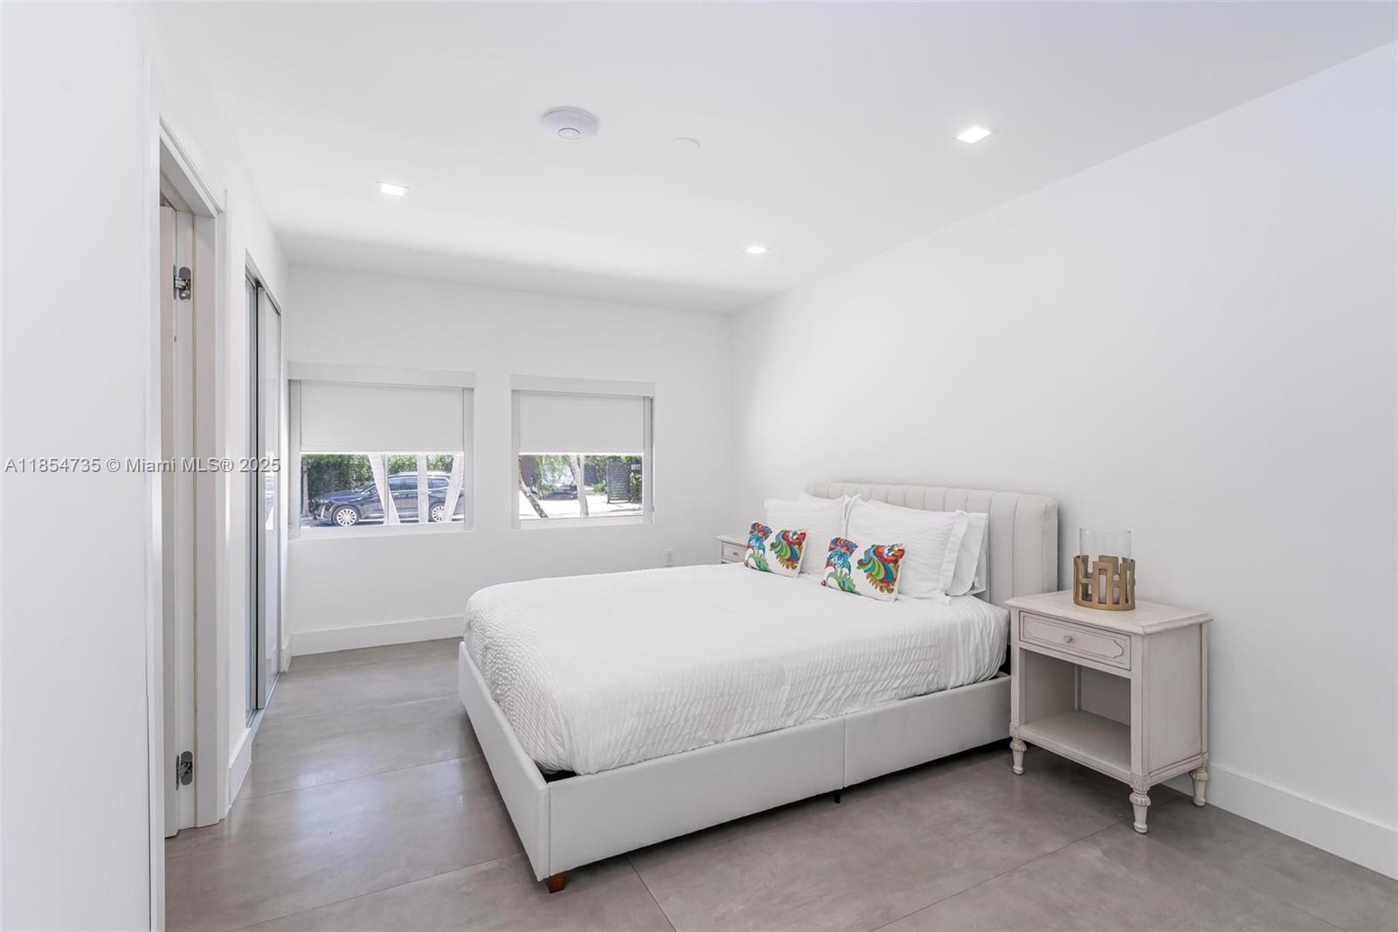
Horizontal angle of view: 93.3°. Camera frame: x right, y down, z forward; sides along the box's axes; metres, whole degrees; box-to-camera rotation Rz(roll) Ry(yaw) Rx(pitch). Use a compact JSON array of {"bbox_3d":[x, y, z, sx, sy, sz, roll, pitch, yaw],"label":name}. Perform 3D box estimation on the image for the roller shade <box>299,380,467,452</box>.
[{"bbox_3d":[-2.041,-0.313,4.315,0.973,0.448,0.040,0,1,-26],"label":"roller shade"}]

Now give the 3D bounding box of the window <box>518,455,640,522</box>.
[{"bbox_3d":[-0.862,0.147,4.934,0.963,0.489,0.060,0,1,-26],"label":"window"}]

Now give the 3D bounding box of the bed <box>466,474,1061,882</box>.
[{"bbox_3d":[0.164,0.646,3.045,2.223,1.066,1.664,0,1,-28],"label":"bed"}]

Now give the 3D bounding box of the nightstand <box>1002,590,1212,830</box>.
[{"bbox_3d":[1.500,0.856,2.431,0.392,0.659,0.506,0,1,-28],"label":"nightstand"}]

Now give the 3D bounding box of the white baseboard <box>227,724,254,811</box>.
[{"bbox_3d":[-1.711,1.112,2.456,0.018,0.141,0.398,0,1,-26],"label":"white baseboard"}]

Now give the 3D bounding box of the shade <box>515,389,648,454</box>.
[{"bbox_3d":[-0.851,-0.318,4.908,0.963,0.449,0.040,0,1,-26],"label":"shade"}]

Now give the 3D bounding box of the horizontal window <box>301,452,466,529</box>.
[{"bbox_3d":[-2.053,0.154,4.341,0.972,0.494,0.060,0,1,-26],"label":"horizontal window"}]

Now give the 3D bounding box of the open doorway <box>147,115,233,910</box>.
[{"bbox_3d":[-1.479,0.145,1.849,0.120,2.085,0.922,0,1,-26],"label":"open doorway"}]

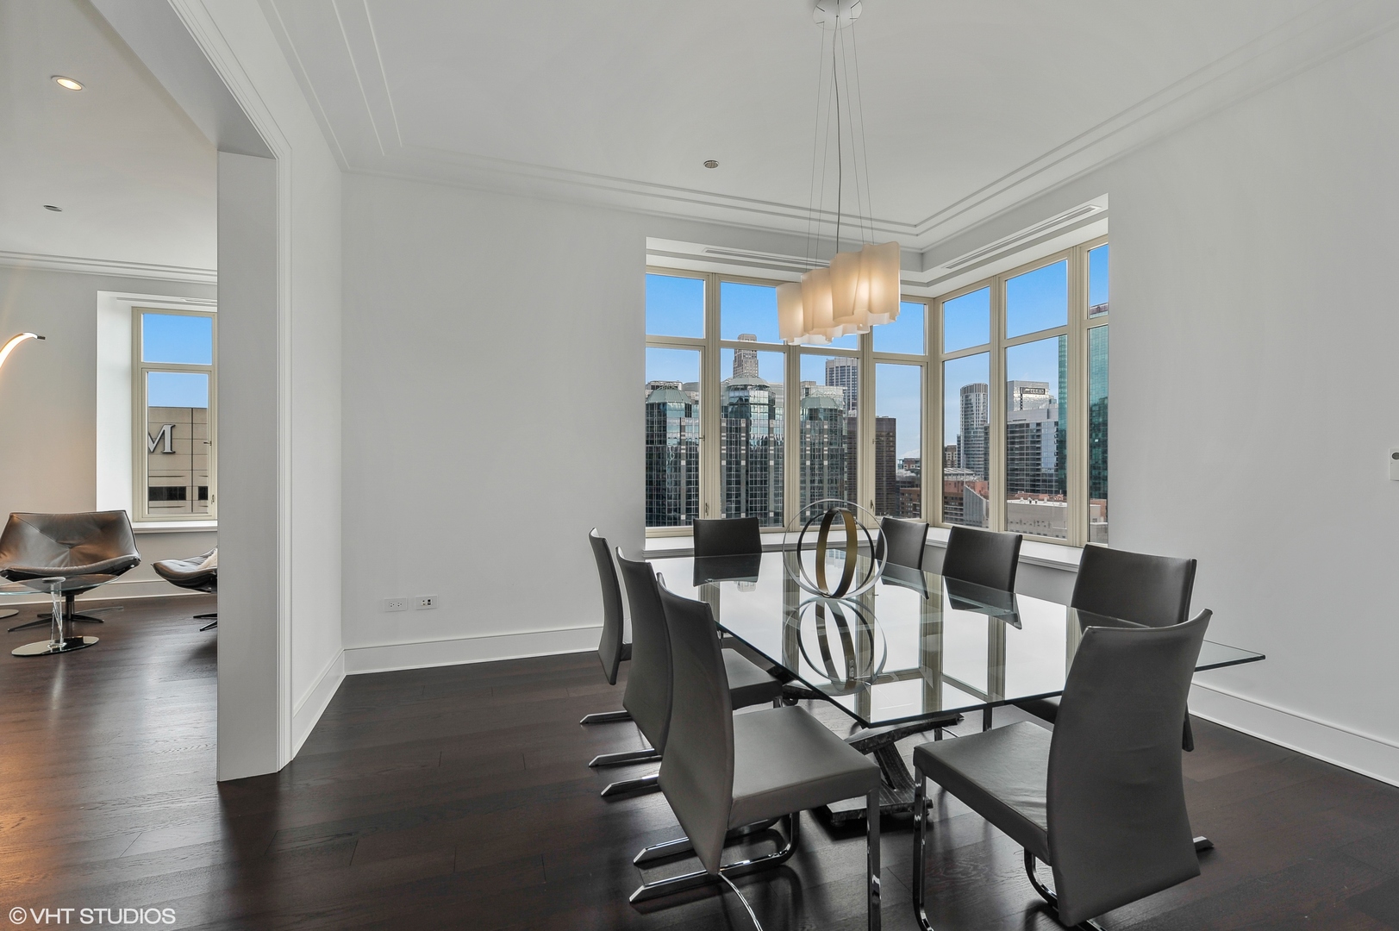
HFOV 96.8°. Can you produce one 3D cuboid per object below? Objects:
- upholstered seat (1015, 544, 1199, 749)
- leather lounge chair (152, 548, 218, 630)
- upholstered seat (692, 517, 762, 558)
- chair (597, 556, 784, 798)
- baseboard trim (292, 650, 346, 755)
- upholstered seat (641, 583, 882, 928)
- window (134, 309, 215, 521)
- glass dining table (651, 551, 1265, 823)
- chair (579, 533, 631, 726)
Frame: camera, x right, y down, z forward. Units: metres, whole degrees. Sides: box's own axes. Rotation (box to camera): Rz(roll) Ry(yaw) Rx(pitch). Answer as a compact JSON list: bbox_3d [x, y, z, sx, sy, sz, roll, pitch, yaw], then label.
[{"bbox_3d":[1.369,0.780,2.173,0.544,0.941,0.437,0,0,-16],"label":"upholstered seat"},{"bbox_3d":[-3.800,0.830,5.038,0.980,0.840,0.900,0,0,41],"label":"leather lounge chair"},{"bbox_3d":[0.232,0.780,3.479,0.437,0.941,0.544,0,0,-20],"label":"upholstered seat"},{"bbox_3d":[-0.036,0.780,2.253,0.544,0.941,0.437,0,0,-22],"label":"chair"},{"bbox_3d":[-1.933,1.167,3.177,0.020,0.168,1.110,0,0,-20],"label":"baseboard trim"},{"bbox_3d":[0.135,0.780,1.664,0.544,0.941,0.437,0,0,-20],"label":"upholstered seat"},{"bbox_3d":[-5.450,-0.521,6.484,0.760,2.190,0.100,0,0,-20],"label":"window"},{"bbox_3d":[0.550,0.882,2.501,1.269,0.735,2.231,0,0,-20],"label":"glass dining table"},{"bbox_3d":[-0.255,0.780,2.881,0.544,0.941,0.437,0,0,-17],"label":"chair"}]

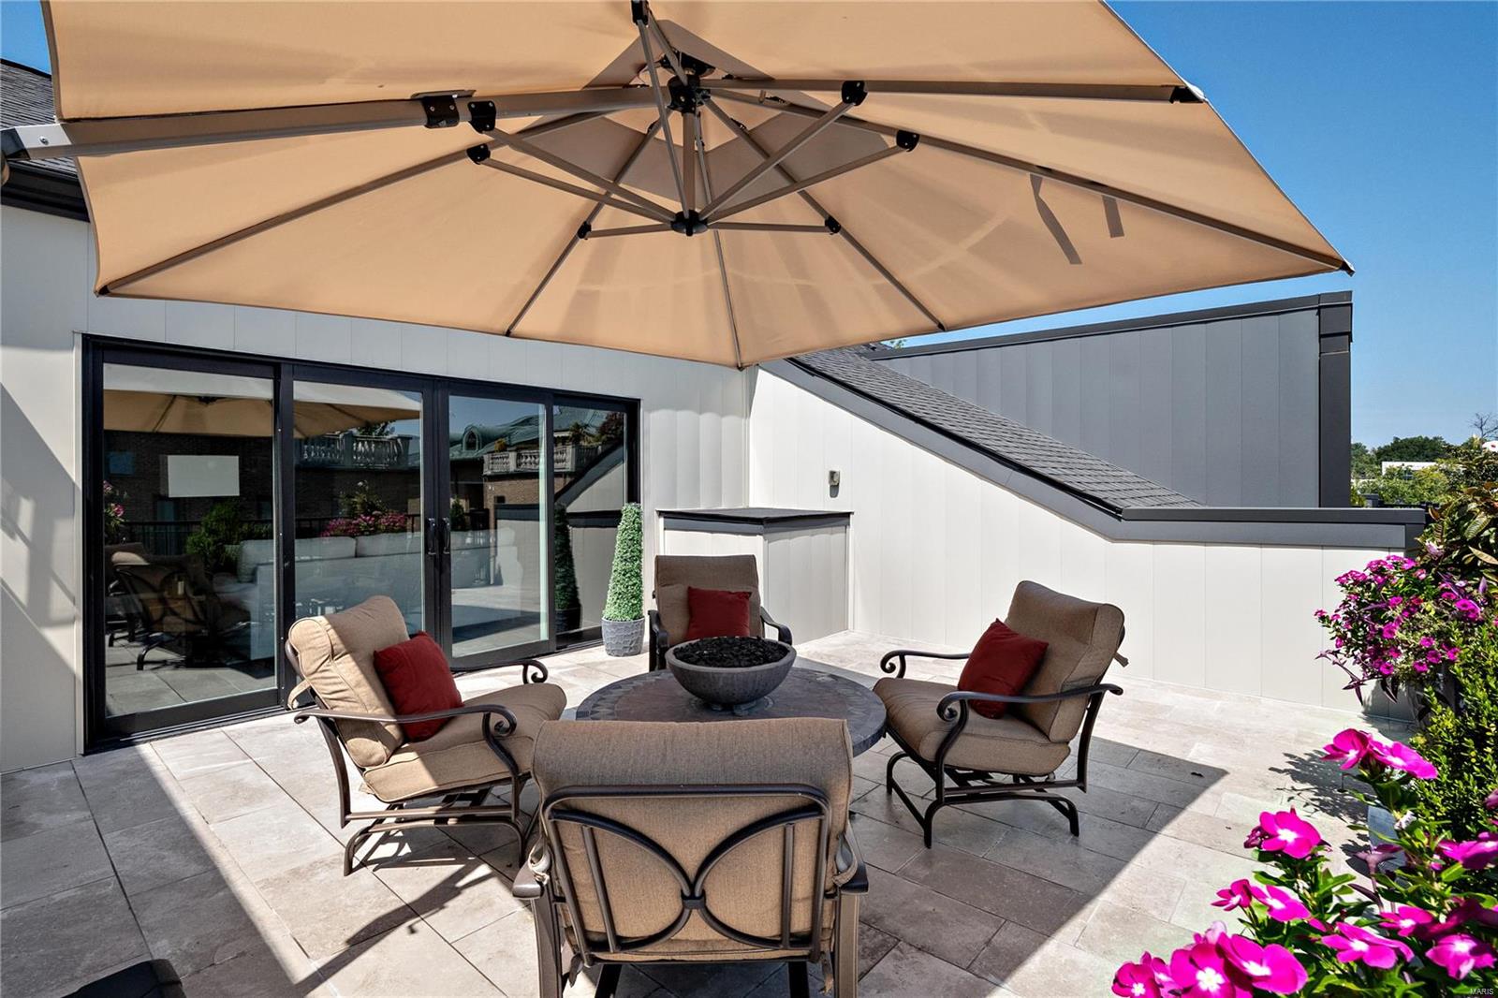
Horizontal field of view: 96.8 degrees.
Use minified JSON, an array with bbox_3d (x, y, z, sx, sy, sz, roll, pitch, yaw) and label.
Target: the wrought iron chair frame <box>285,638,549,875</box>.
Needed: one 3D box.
[{"bbox_3d":[-1.217,0.907,2.571,0.810,0.800,0.700,0,1,-6],"label":"wrought iron chair frame"}]

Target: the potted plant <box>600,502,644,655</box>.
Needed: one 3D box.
[{"bbox_3d":[-1.054,0.649,5.550,0.360,1.249,0.360,0,1,0],"label":"potted plant"}]

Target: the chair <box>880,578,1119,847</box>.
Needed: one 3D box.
[{"bbox_3d":[0.998,0.834,2.760,0.870,0.920,0.700,0,1,-7],"label":"chair"}]

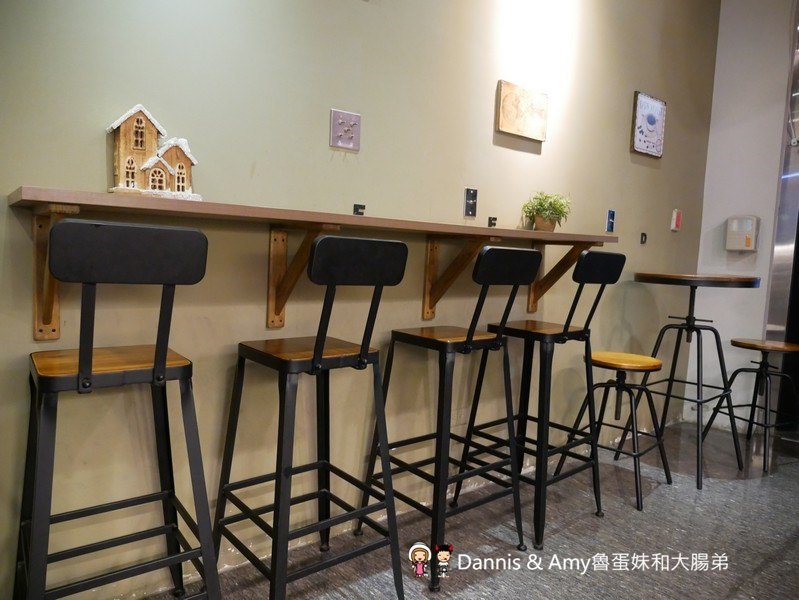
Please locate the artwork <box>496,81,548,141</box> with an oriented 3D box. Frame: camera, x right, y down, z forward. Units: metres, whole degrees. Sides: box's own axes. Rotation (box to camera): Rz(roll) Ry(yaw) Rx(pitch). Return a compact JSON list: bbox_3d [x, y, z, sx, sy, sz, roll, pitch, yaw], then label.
[{"bbox_3d":[0.530,-0.811,2.395,0.305,0.205,0.029,-2,7,-38],"label":"artwork"}]

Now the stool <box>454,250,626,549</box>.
[{"bbox_3d":[0.561,0.336,2.216,0.456,1.063,0.484,-2,7,-40],"label":"stool"}]

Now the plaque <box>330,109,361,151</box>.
[{"bbox_3d":[-0.181,-0.569,1.865,0.117,0.123,0.019,-2,7,-38],"label":"plaque"}]

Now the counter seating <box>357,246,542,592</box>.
[{"bbox_3d":[0.178,0.344,1.941,0.456,1.063,0.484,-2,7,-39],"label":"counter seating"}]

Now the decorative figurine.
[{"bbox_3d":[-0.623,-0.363,1.416,0.213,0.241,0.109,-2,7,-38],"label":"decorative figurine"}]

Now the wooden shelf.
[{"bbox_3d":[-0.009,-0.080,1.847,2.091,0.347,0.355,-2,7,-38],"label":"wooden shelf"}]

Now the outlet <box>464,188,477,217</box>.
[{"bbox_3d":[0.290,-0.397,2.268,0.071,0.115,0.010,-2,7,-38],"label":"outlet"}]

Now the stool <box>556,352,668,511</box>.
[{"bbox_3d":[1.038,0.563,2.585,0.411,0.585,0.411,-2,7,-38],"label":"stool"}]

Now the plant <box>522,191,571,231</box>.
[{"bbox_3d":[0.615,-0.366,2.337,0.196,0.187,0.192,-2,7,-38],"label":"plant"}]

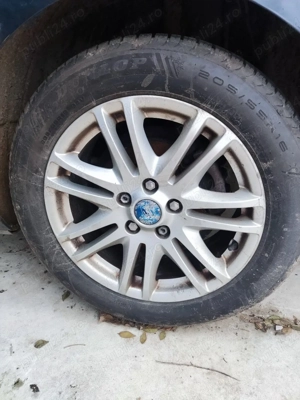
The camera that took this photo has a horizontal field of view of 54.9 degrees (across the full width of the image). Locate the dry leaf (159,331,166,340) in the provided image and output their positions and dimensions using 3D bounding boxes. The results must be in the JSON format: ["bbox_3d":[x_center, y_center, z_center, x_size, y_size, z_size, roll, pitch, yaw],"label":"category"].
[{"bbox_3d":[0.029,0.312,0.666,0.014,0.004,0.027,5,24,13],"label":"dry leaf"}]

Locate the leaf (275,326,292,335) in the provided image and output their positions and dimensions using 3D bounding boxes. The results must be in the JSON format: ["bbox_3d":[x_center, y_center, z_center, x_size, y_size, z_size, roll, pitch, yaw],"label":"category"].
[{"bbox_3d":[0.310,0.306,0.673,0.050,0.010,0.016,-10,25,-21],"label":"leaf"}]

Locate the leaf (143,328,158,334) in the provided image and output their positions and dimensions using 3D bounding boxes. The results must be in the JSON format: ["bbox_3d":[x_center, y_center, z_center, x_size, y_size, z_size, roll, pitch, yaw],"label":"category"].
[{"bbox_3d":[0.001,0.305,0.681,0.030,0.006,0.018,10,25,22],"label":"leaf"}]

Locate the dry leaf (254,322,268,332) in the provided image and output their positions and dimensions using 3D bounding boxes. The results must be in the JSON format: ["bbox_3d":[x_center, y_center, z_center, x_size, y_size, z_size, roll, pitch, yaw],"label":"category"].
[{"bbox_3d":[0.264,0.301,0.684,0.028,0.012,0.028,3,23,8],"label":"dry leaf"}]

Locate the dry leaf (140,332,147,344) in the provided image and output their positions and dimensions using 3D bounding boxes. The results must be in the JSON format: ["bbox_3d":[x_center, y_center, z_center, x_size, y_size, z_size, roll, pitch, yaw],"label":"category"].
[{"bbox_3d":[-0.015,0.315,0.660,0.013,0.004,0.033,1,23,3],"label":"dry leaf"}]

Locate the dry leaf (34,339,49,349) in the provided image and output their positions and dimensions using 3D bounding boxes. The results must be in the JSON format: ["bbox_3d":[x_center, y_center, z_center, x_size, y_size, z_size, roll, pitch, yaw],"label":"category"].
[{"bbox_3d":[-0.245,0.320,0.646,0.023,0.006,0.026,15,28,32],"label":"dry leaf"}]

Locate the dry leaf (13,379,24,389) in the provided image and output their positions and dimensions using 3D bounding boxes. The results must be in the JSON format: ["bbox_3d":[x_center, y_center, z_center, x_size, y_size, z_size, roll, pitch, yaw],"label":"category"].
[{"bbox_3d":[-0.256,0.356,0.561,0.018,0.006,0.014,16,28,33],"label":"dry leaf"}]

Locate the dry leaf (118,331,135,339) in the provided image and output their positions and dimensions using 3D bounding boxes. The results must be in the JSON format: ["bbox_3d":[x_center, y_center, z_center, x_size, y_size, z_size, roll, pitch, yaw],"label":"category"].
[{"bbox_3d":[-0.054,0.311,0.669,0.043,0.004,0.019,1,23,2],"label":"dry leaf"}]

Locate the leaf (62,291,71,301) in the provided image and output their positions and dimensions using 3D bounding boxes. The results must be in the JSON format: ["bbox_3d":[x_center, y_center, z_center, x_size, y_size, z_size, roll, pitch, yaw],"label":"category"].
[{"bbox_3d":[-0.230,0.261,0.785,0.018,0.006,0.039,5,24,13],"label":"leaf"}]

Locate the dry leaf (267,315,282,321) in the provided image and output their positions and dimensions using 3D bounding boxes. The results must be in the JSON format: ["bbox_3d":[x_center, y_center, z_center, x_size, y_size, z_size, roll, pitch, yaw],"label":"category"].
[{"bbox_3d":[0.305,0.290,0.713,0.034,0.008,0.015,-1,23,-2],"label":"dry leaf"}]

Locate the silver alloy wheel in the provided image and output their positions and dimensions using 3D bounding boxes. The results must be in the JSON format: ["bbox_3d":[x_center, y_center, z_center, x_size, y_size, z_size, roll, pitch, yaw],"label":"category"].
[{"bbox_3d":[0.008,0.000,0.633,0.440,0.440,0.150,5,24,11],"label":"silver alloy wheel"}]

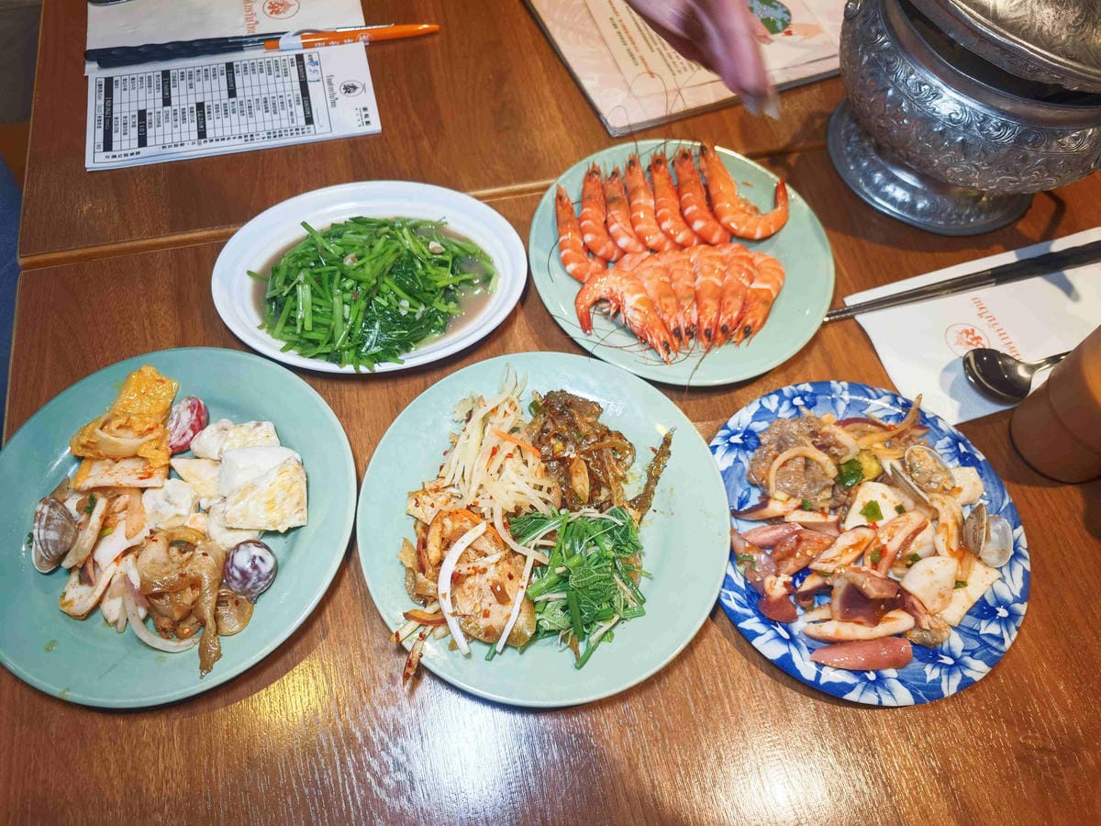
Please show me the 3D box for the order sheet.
[{"bbox_3d":[-0.240,-0.236,0.555,0.209,0.004,0.101,-10,65,-8],"label":"order sheet"}]

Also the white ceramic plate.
[{"bbox_3d":[-0.111,-0.084,0.473,0.194,0.030,0.147,-4,64,-5],"label":"white ceramic plate"}]

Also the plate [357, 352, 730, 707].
[{"bbox_3d":[-0.004,0.058,0.410,0.202,0.022,0.202,1,64,-3],"label":"plate"}]

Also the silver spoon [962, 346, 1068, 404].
[{"bbox_3d":[0.337,-0.039,0.478,0.155,0.024,0.037,-15,65,-10],"label":"silver spoon"}]

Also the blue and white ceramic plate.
[{"bbox_3d":[0.173,0.068,0.418,0.186,0.022,0.186,1,64,-3],"label":"blue and white ceramic plate"}]

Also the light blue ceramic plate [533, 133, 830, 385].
[{"bbox_3d":[0.087,-0.103,0.498,0.203,0.022,0.203,1,64,-3],"label":"light blue ceramic plate"}]

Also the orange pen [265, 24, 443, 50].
[{"bbox_3d":[-0.158,-0.303,0.588,0.138,0.013,0.014,-10,65,-8],"label":"orange pen"}]

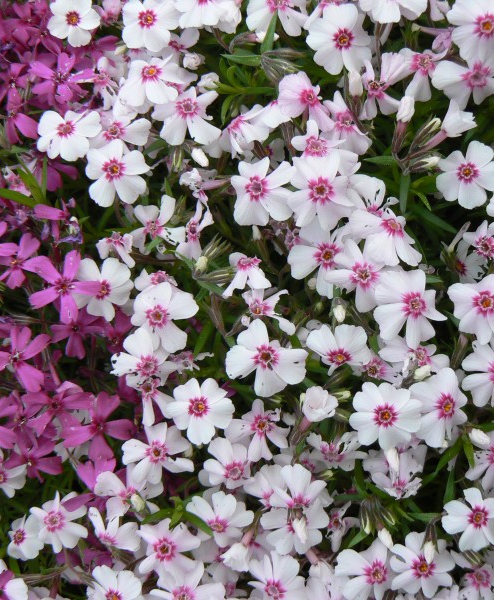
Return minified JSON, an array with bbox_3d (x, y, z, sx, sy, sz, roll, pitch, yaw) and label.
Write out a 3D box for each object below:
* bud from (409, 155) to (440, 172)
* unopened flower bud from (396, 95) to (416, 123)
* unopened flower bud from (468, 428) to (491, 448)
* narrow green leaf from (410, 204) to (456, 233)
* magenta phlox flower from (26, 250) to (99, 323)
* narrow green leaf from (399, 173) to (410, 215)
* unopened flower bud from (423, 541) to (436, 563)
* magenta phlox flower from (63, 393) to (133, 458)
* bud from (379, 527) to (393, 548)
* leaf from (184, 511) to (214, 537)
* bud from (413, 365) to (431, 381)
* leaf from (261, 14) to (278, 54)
[{"bbox_3d":[0.057,-0.043,0.265,0.011,0.005,0.005,-13,76,15],"label":"bud"},{"bbox_3d":[0.050,-0.060,0.262,0.005,0.009,0.005,11,24,0],"label":"unopened flower bud"},{"bbox_3d":[0.077,0.046,0.276,0.004,0.004,0.007,-52,47,2],"label":"unopened flower bud"},{"bbox_3d":[0.064,-0.028,0.285,0.018,0.002,0.004,31,56,12],"label":"narrow green leaf"},{"bbox_3d":[-0.055,-0.004,0.250,0.022,0.007,0.022,0,78,-2],"label":"magenta phlox flower"},{"bbox_3d":[0.054,-0.036,0.286,0.003,0.002,0.014,1,87,11],"label":"narrow green leaf"},{"bbox_3d":[0.059,0.081,0.268,0.003,0.003,0.007,-1,38,12],"label":"unopened flower bud"},{"bbox_3d":[-0.046,0.039,0.260,0.023,0.007,0.021,0,76,0],"label":"magenta phlox flower"},{"bbox_3d":[0.044,0.075,0.262,0.004,0.004,0.008,-26,72,0],"label":"bud"},{"bbox_3d":[-0.015,0.068,0.254,0.011,0.002,0.003,39,68,11],"label":"leaf"},{"bbox_3d":[0.056,0.023,0.266,0.006,0.004,0.004,-31,55,29],"label":"bud"},{"bbox_3d":[0.007,-0.085,0.266,0.004,0.014,0.002,14,19,-1],"label":"leaf"}]

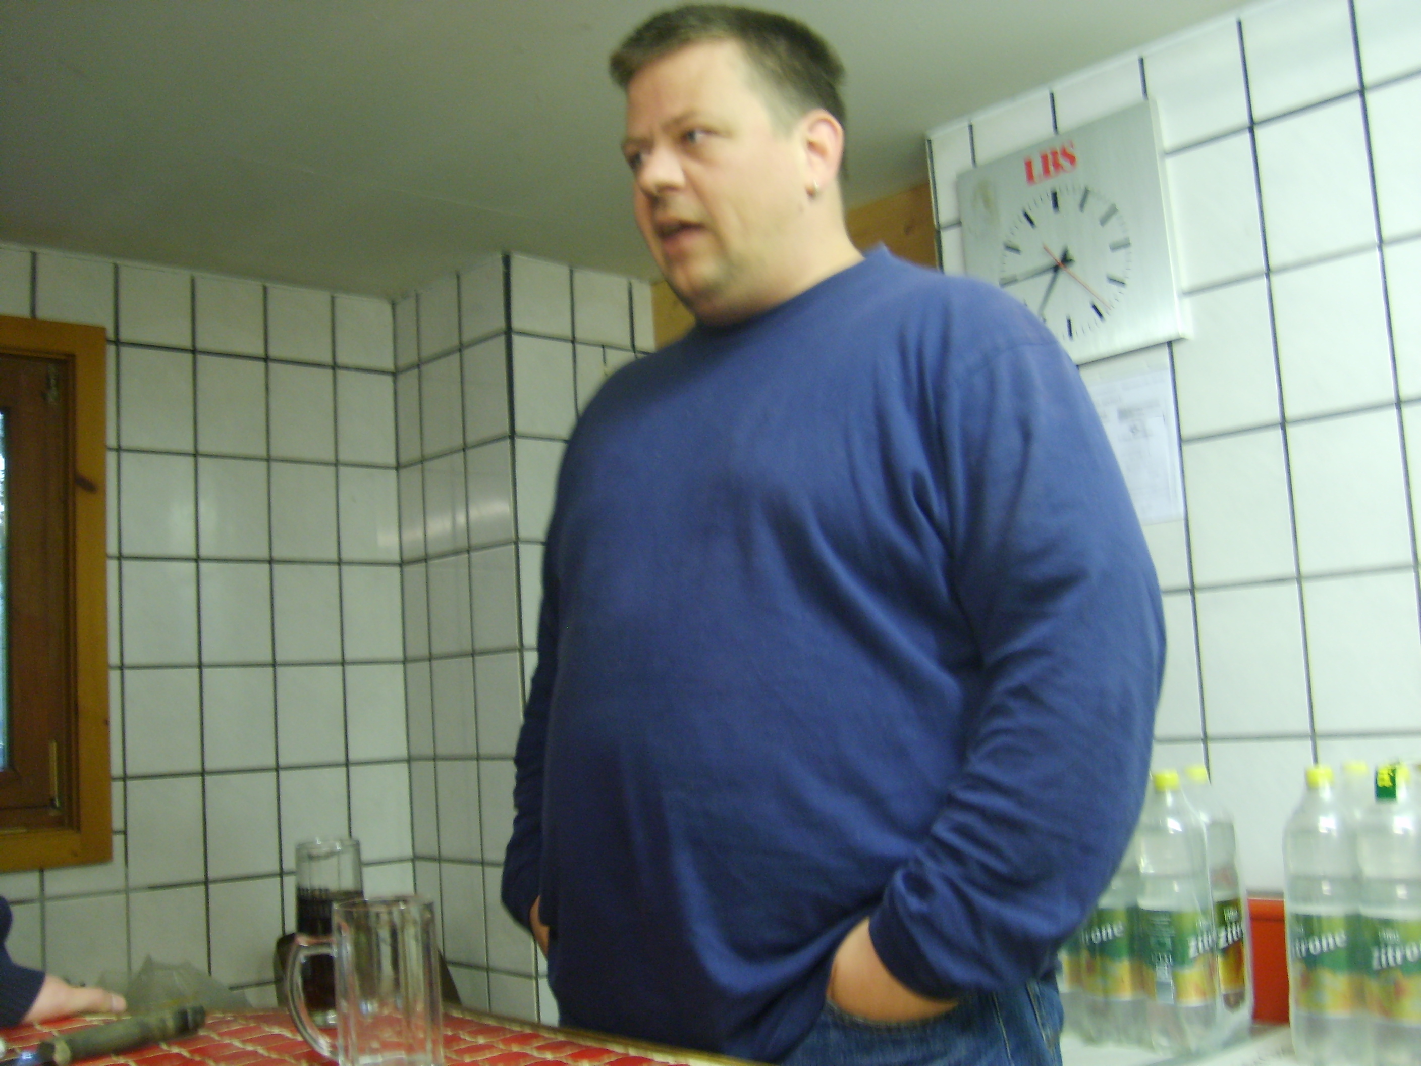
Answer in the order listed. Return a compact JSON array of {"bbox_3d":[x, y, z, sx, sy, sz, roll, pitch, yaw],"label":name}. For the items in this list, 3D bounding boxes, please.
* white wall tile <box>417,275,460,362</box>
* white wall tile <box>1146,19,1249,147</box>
[{"bbox_3d":[-0.554,-0.434,2.956,0.010,0.150,0.150,2,-8,-43],"label":"white wall tile"},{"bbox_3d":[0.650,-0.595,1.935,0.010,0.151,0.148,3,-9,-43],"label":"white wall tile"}]

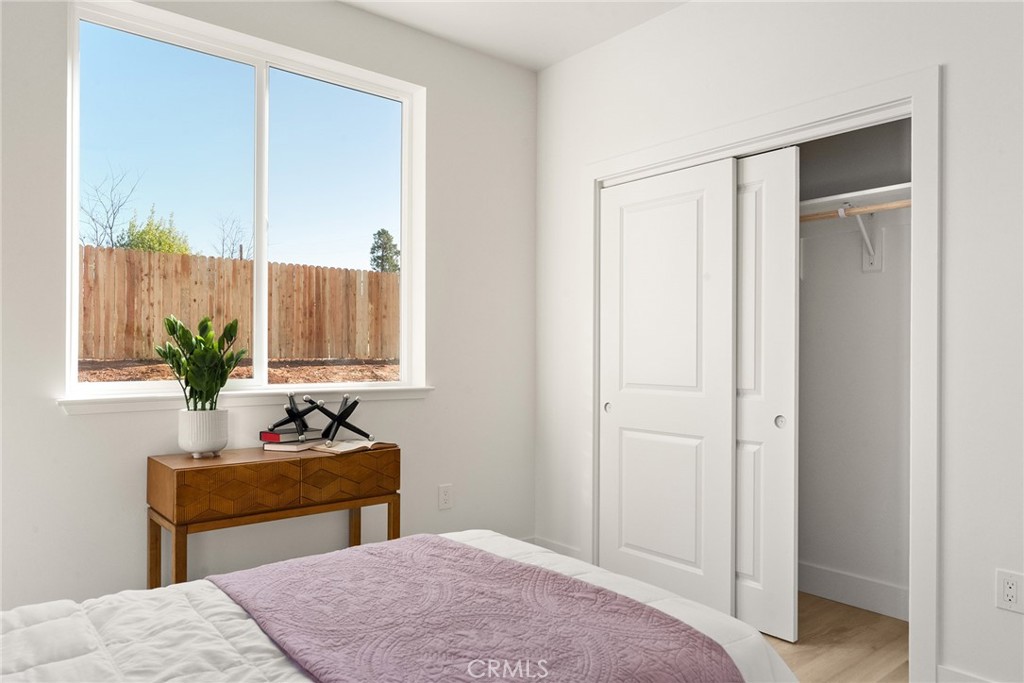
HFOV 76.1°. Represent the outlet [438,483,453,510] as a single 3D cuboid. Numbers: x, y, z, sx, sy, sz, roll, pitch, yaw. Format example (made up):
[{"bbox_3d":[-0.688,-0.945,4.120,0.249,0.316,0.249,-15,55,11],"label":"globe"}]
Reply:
[{"bbox_3d":[-0.338,0.803,3.370,0.076,0.125,0.010,1,0,-40],"label":"outlet"}]

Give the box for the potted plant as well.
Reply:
[{"bbox_3d":[-1.180,0.168,2.505,0.330,0.540,0.300,0,0,-18],"label":"potted plant"}]

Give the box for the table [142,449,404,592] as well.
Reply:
[{"bbox_3d":[-0.915,0.827,2.591,0.845,0.769,0.350,1,0,-39],"label":"table"}]

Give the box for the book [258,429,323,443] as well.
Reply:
[{"bbox_3d":[-0.929,0.398,2.789,0.135,0.039,0.200,0,0,41],"label":"book"}]

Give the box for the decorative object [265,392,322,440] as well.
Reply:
[{"bbox_3d":[-0.914,0.317,2.785,0.235,0.200,0.210,0,0,-18],"label":"decorative object"}]

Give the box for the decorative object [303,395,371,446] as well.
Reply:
[{"bbox_3d":[-0.735,0.334,2.826,0.285,0.210,0.250,0,0,-23],"label":"decorative object"}]

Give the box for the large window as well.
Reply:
[{"bbox_3d":[-1.044,-0.523,2.856,1.500,1.480,0.120,1,0,-40],"label":"large window"}]

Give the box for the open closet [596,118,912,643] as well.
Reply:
[{"bbox_3d":[1.158,0.194,3.047,0.640,2.065,1.490,1,0,-40],"label":"open closet"}]

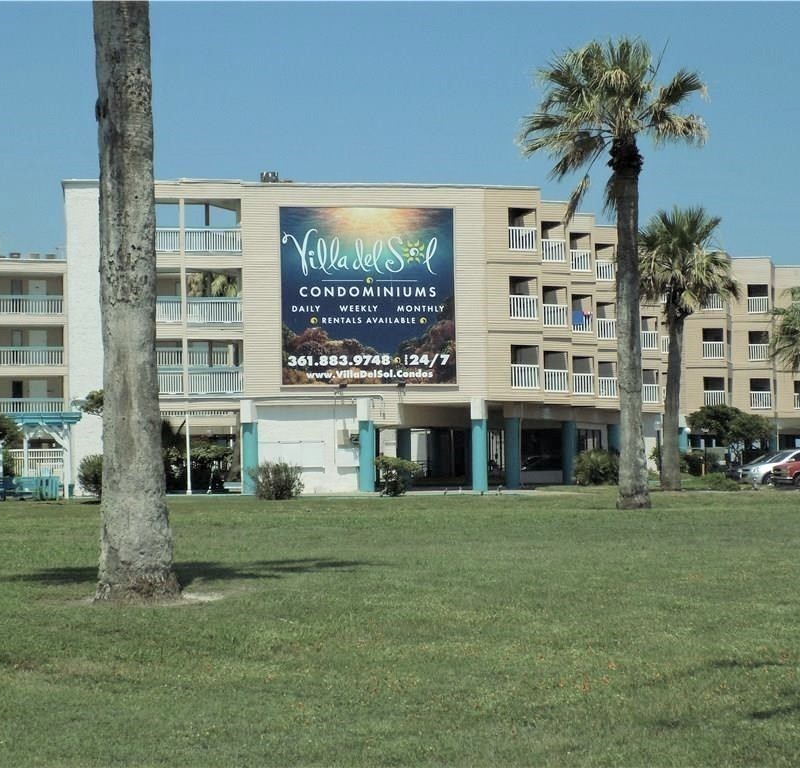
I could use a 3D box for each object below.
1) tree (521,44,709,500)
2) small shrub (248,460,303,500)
[{"bbox_3d":[5.875,-3.026,47.800,5.000,12.700,4.900,-1,-3,0],"label":"tree"},{"bbox_3d":[-4.651,3.605,65.200,1.980,1.480,1.850,-1,-3,0],"label":"small shrub"}]

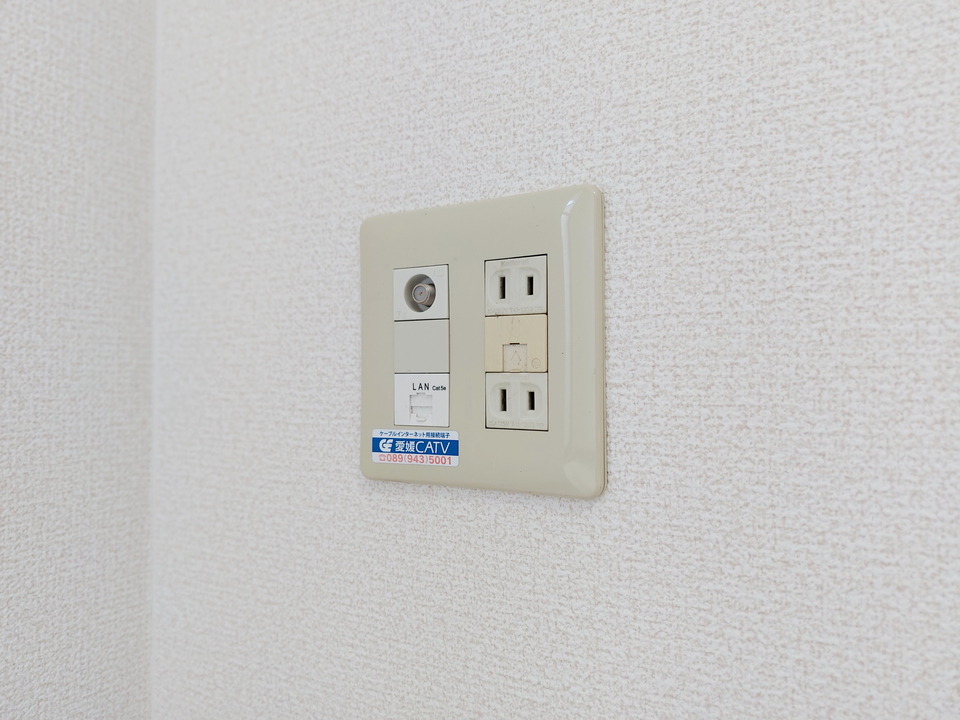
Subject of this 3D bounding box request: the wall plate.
[{"bbox_3d":[-0.004,-0.006,0.277,0.116,0.120,0.009,-1,-1,29],"label":"wall plate"}]

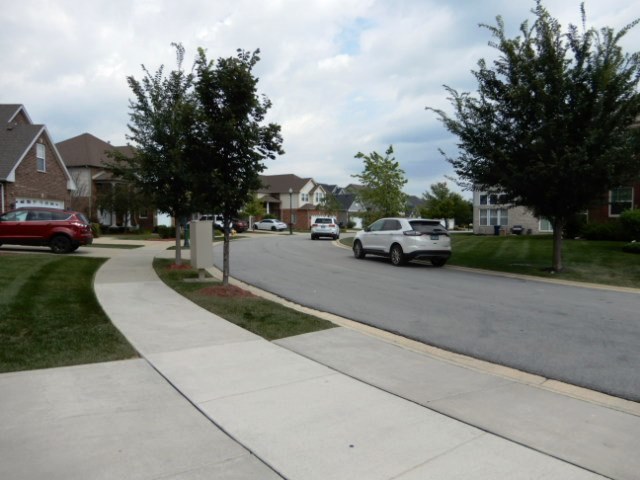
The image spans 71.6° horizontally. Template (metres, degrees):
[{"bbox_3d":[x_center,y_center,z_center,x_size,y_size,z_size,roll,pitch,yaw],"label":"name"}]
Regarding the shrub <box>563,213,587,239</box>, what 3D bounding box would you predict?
[{"bbox_3d":[14.684,-0.793,25.464,1.300,1.450,1.300,0,3,0],"label":"shrub"}]

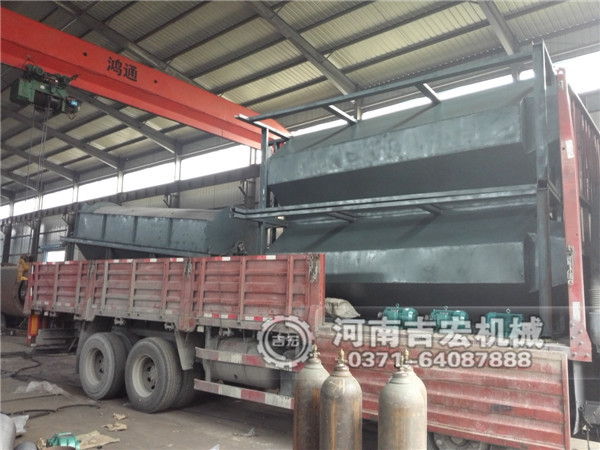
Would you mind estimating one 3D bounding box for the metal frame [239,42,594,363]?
[{"bbox_3d":[1.295,-0.101,6.315,4.150,2.800,2.050,-5,-11,38],"label":"metal frame"}]

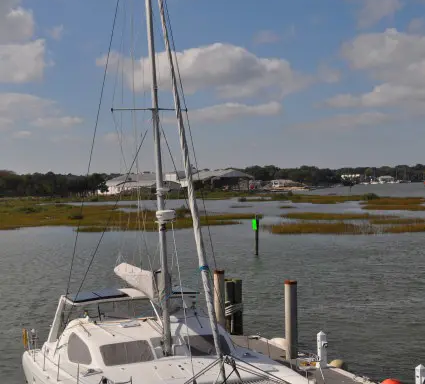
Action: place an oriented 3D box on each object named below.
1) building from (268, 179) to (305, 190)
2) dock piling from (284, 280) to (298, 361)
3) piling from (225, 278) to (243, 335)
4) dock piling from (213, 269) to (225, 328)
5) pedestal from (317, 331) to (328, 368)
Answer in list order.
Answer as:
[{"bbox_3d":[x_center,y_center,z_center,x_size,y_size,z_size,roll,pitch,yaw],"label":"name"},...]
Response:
[{"bbox_3d":[36.608,-3.661,390.000,18.500,6.000,12.000,-1,1,12],"label":"building"},{"bbox_3d":[2.409,3.969,24.300,0.370,2.550,0.370,-1,1,0],"label":"dock piling"},{"bbox_3d":[0.795,4.287,29.400,0.640,2.200,0.550,-1,1,-24],"label":"piling"},{"bbox_3d":[0.283,3.992,29.000,0.360,2.300,0.360,-1,1,-24],"label":"dock piling"},{"bbox_3d":[3.217,4.593,23.300,0.220,1.060,0.260,-1,1,-27],"label":"pedestal"}]

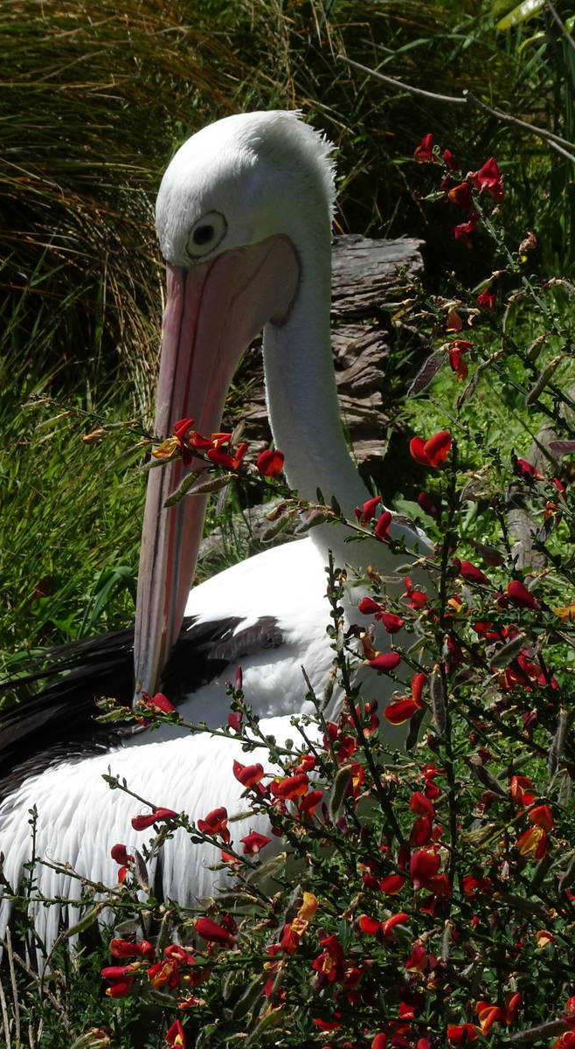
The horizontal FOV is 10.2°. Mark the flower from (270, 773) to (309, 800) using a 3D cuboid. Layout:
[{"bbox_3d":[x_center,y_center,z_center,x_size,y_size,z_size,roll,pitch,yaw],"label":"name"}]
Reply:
[{"bbox_3d":[0.002,0.182,2.250,0.026,0.019,0.021,7,18,22],"label":"flower"}]

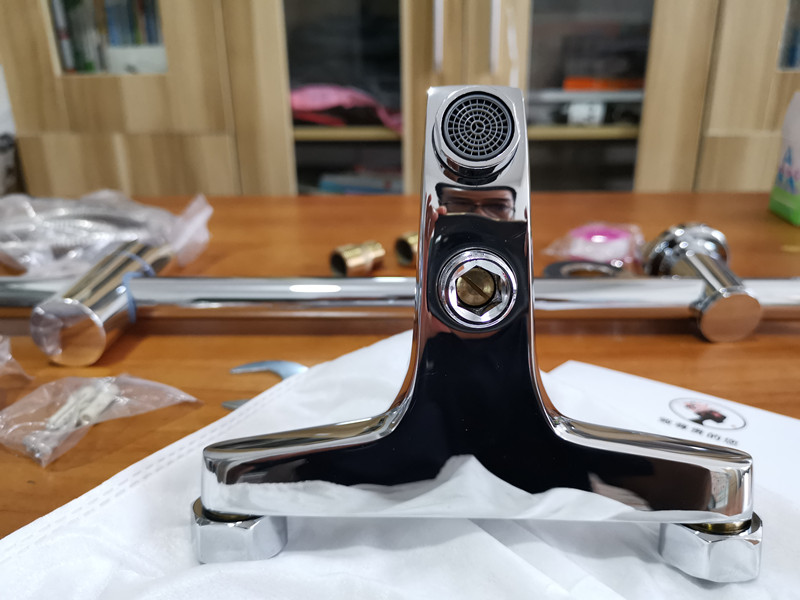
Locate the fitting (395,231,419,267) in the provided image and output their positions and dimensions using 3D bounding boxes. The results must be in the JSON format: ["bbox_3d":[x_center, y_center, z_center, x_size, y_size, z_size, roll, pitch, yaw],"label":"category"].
[{"bbox_3d":[0.019,-0.046,0.533,0.041,0.026,0.026,-16,25,-34],"label":"fitting"}]

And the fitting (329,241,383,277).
[{"bbox_3d":[-0.033,-0.032,0.500,0.038,0.025,0.025,-16,25,-35],"label":"fitting"}]

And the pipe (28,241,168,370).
[{"bbox_3d":[-0.188,-0.002,0.403,0.042,0.042,0.119,-2,20,-3],"label":"pipe"}]

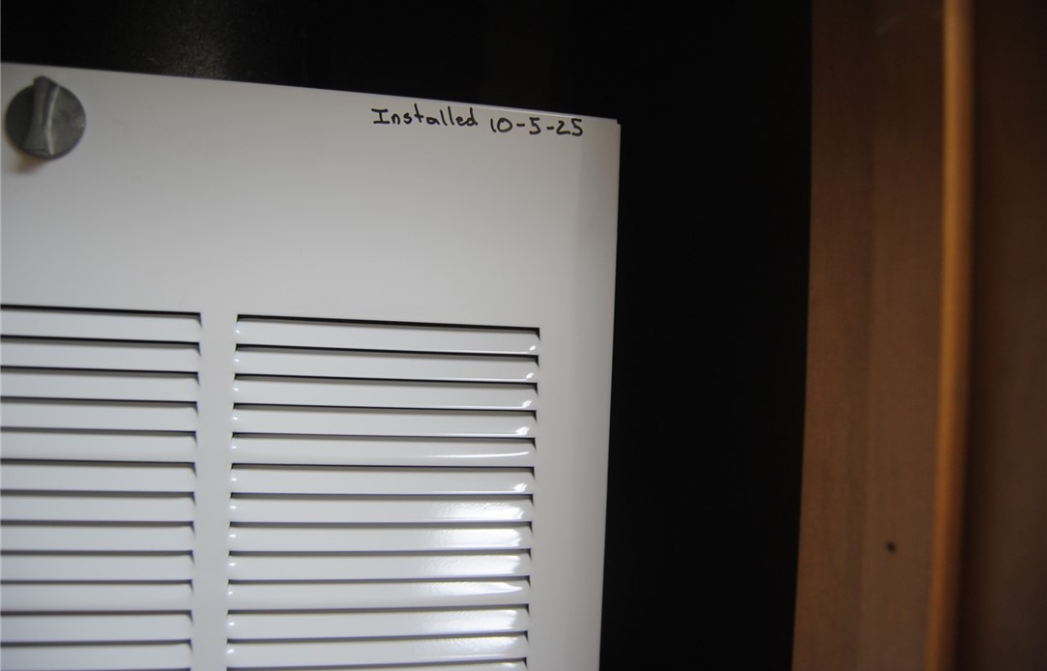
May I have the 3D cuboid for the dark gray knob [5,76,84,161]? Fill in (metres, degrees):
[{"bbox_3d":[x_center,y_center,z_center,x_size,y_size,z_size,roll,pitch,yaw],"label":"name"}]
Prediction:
[{"bbox_3d":[-0.184,-0.083,0.302,0.031,0.031,0.015,2,-1,-12],"label":"dark gray knob"}]

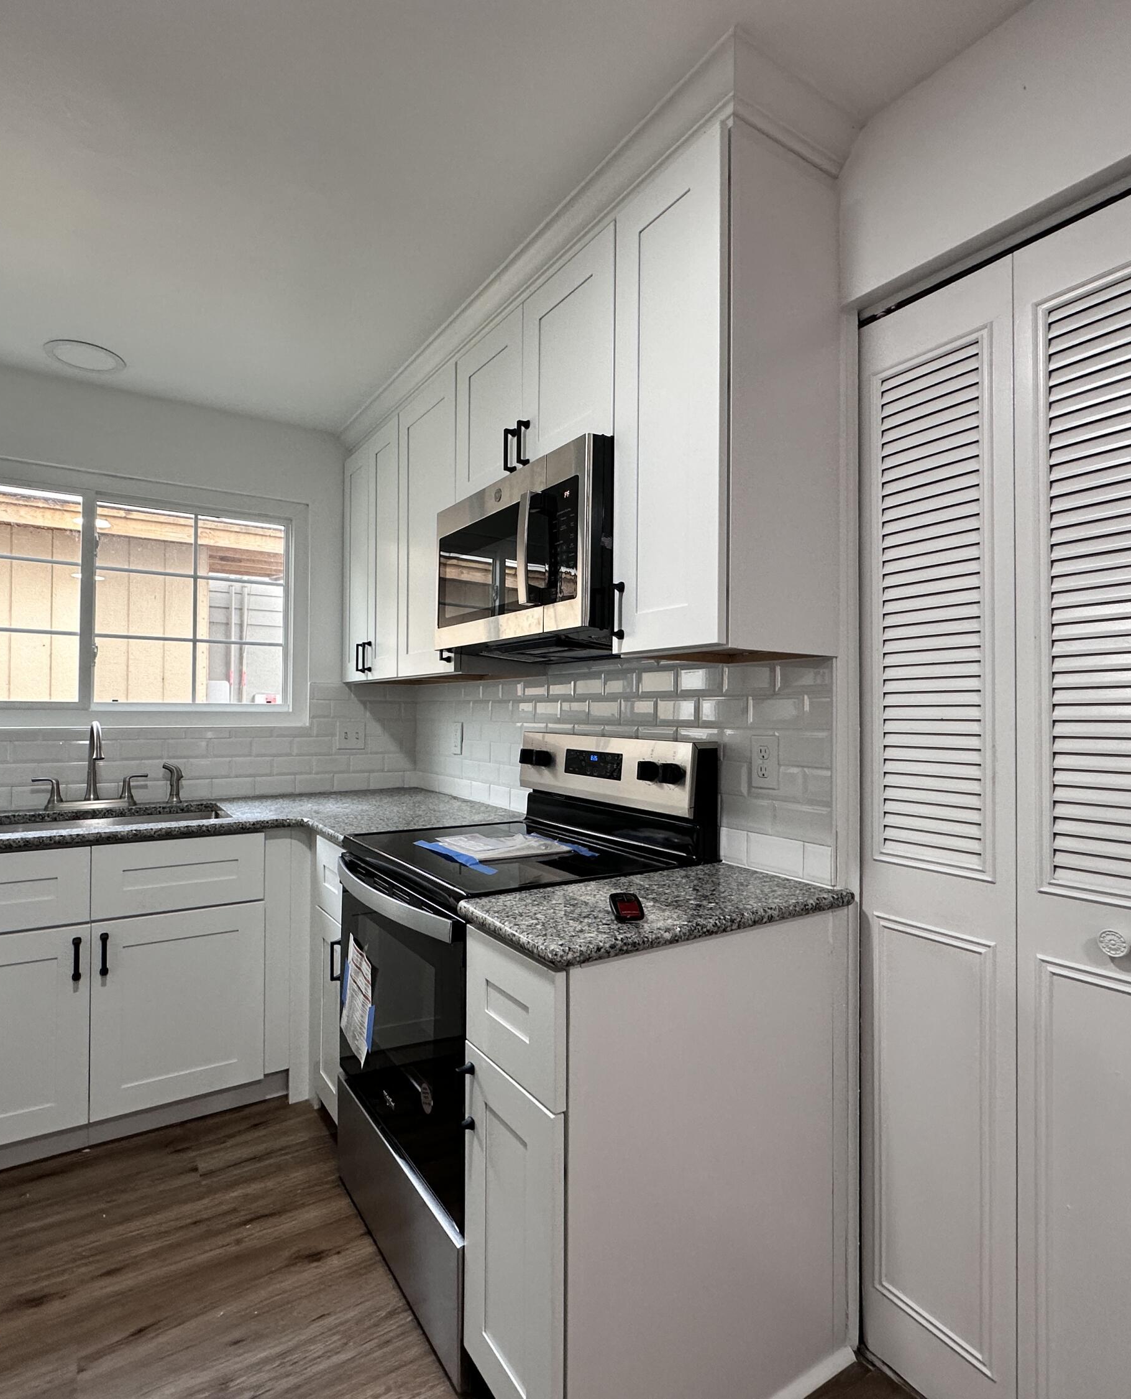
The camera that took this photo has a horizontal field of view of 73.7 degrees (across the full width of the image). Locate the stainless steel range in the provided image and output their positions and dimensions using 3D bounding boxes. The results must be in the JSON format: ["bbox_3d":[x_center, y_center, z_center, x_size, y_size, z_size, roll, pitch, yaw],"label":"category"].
[{"bbox_3d":[-0.140,0.688,1.849,0.697,1.182,0.756,1,-1,-33],"label":"stainless steel range"}]

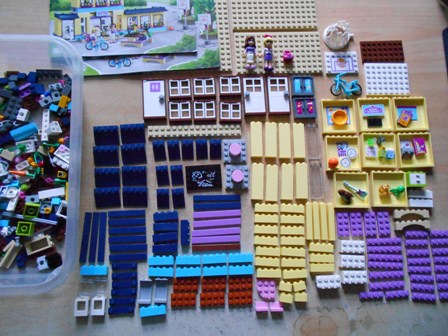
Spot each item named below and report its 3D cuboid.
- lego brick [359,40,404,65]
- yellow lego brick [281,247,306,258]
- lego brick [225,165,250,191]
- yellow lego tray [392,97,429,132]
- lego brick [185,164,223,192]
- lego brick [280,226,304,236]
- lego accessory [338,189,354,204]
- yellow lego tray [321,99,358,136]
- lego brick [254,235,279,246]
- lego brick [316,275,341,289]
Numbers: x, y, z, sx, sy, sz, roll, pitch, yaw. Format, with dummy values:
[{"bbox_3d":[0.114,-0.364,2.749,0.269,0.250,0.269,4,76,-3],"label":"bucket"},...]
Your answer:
[{"bbox_3d":[0.235,-0.172,0.499,0.064,0.005,0.032,-2,82,-3],"label":"lego brick"},{"bbox_3d":[0.092,0.112,0.450,0.032,0.008,0.011,3,81,-2],"label":"yellow lego brick"},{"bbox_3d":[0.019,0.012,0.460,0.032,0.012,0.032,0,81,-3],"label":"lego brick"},{"bbox_3d":[0.267,-0.077,0.486,0.048,0.008,0.050,-1,81,-3],"label":"yellow lego tray"},{"bbox_3d":[-0.027,0.014,0.458,0.048,0.003,0.032,-3,81,-4],"label":"lego brick"},{"bbox_3d":[0.091,0.083,0.452,0.032,0.008,0.011,1,81,-3],"label":"lego brick"},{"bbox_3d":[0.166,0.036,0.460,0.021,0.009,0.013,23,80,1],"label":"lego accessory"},{"bbox_3d":[0.162,-0.073,0.480,0.048,0.008,0.049,-1,81,-3],"label":"yellow lego tray"},{"bbox_3d":[0.057,0.098,0.453,0.032,0.008,0.011,2,82,-2],"label":"lego brick"},{"bbox_3d":[0.135,0.147,0.441,0.032,0.011,0.016,1,81,-3],"label":"lego brick"}]

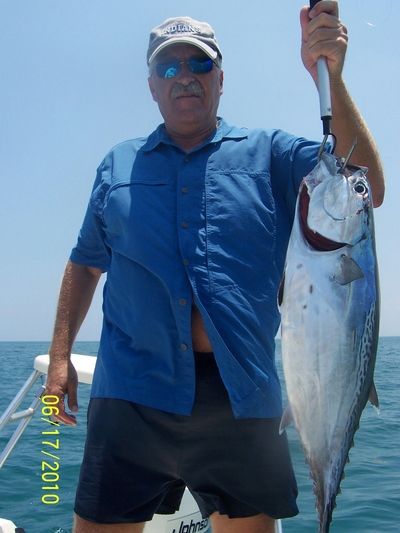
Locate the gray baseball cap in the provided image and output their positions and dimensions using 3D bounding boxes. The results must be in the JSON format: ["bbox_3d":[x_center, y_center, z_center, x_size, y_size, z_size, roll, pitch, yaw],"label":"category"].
[{"bbox_3d":[-0.038,-0.543,1.393,0.180,0.140,0.265,6,4,2],"label":"gray baseball cap"}]

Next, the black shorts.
[{"bbox_3d":[-0.030,0.349,1.296,0.510,0.400,0.310,-1,-7,6],"label":"black shorts"}]

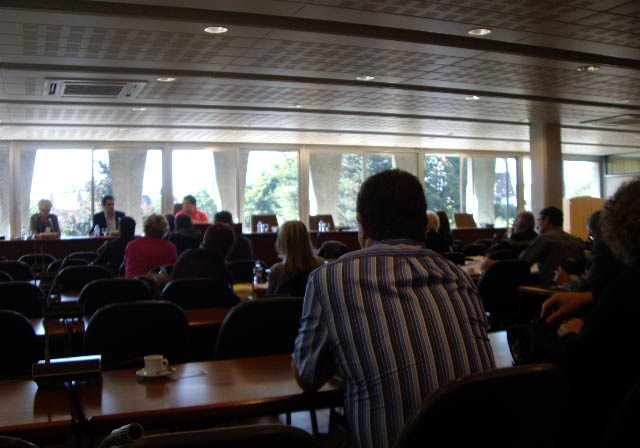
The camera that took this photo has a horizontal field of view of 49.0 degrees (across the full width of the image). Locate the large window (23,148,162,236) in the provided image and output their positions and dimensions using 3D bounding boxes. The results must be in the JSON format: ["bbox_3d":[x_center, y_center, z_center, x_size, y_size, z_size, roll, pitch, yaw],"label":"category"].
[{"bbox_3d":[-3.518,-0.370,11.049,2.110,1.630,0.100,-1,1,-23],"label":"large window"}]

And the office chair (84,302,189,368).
[{"bbox_3d":[-0.853,0.778,3.253,0.480,0.900,0.550,-1,1,-17],"label":"office chair"}]

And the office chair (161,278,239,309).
[{"bbox_3d":[-0.790,0.772,4.453,0.480,0.900,0.550,-1,1,-17],"label":"office chair"}]

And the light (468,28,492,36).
[{"bbox_3d":[1.135,-1.356,4.970,0.155,0.040,0.155,-1,1,0],"label":"light"}]

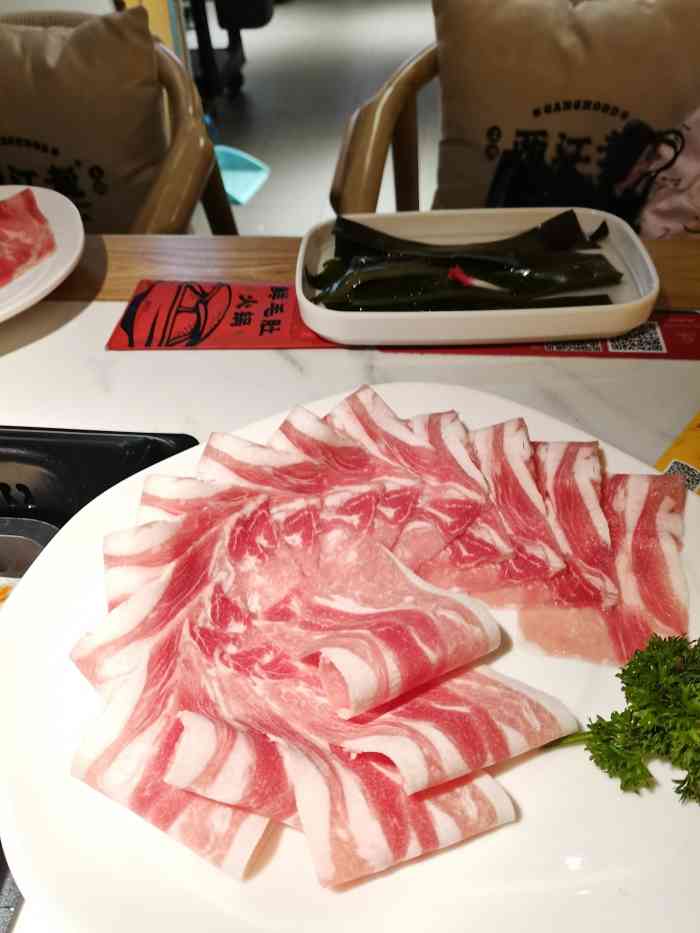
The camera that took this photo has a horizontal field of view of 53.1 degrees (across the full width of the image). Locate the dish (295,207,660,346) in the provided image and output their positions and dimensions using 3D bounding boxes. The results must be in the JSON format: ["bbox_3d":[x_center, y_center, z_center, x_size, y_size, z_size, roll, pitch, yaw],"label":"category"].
[{"bbox_3d":[0.082,-0.133,0.478,0.235,0.028,0.137,-3,45,-2],"label":"dish"}]

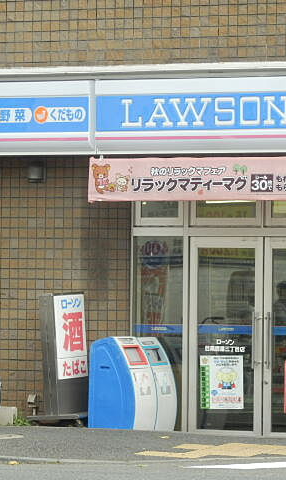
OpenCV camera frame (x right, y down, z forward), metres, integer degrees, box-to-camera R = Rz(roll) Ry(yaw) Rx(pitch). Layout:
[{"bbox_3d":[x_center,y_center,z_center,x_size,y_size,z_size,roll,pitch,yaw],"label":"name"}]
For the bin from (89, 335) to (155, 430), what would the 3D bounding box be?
[{"bbox_3d":[-0.189,1.380,35.338,0.531,0.890,0.432,0,-1,30],"label":"bin"}]

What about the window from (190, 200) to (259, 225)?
[{"bbox_3d":[0.805,-0.315,35.484,0.777,0.368,0.081,0,-1,30],"label":"window"}]

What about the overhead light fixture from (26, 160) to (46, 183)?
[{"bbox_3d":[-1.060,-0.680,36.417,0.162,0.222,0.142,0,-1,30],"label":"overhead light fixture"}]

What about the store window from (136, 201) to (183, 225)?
[{"bbox_3d":[0.174,-0.345,38.750,0.599,0.406,0.080,0,-1,28],"label":"store window"}]

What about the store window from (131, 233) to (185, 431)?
[{"bbox_3d":[0.160,0.978,38.731,0.629,2.041,0.080,0,-1,28],"label":"store window"}]

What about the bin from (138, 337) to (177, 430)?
[{"bbox_3d":[0.002,1.514,38.425,0.570,0.980,0.410,0,-1,30],"label":"bin"}]

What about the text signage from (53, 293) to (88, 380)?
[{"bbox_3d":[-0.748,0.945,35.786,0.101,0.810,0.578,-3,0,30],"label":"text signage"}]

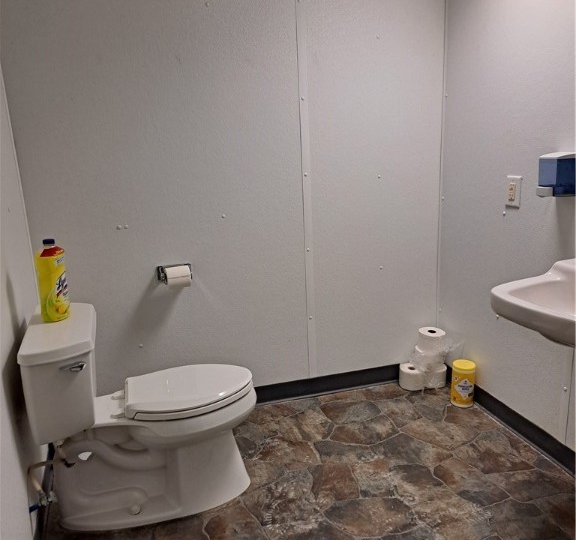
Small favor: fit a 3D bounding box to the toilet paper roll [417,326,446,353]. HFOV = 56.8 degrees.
[{"bbox_3d":[0.746,0.368,2.766,0.128,0.102,0.128,-2,14,1],"label":"toilet paper roll"}]

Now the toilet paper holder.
[{"bbox_3d":[-0.494,0.022,2.346,0.155,0.075,0.070,-7,15,-17],"label":"toilet paper holder"}]

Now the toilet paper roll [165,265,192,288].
[{"bbox_3d":[-0.478,0.031,2.335,0.104,0.085,0.085,-7,15,-17],"label":"toilet paper roll"}]

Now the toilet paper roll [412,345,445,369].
[{"bbox_3d":[0.736,0.465,2.796,0.128,0.102,0.128,-2,14,1],"label":"toilet paper roll"}]

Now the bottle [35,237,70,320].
[{"bbox_3d":[-0.835,0.033,1.875,0.064,0.280,0.102,0,14,12],"label":"bottle"}]

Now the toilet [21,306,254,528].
[{"bbox_3d":[-0.492,0.507,1.988,0.768,0.722,0.445,-7,15,-17],"label":"toilet"}]

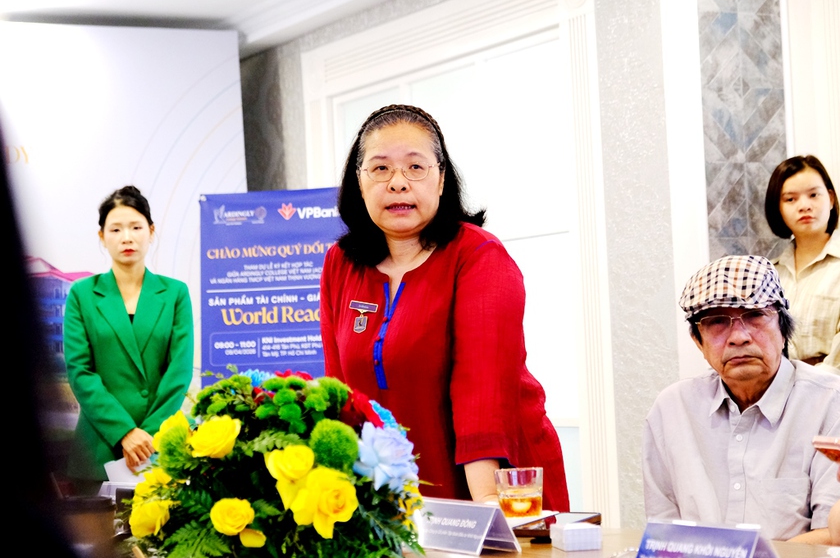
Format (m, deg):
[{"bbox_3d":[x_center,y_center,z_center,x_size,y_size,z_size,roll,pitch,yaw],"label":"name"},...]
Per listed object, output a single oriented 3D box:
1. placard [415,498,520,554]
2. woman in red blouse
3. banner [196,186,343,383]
[{"bbox_3d":[0.066,0.404,3.173,0.077,0.078,0.257,-1,-3,-28],"label":"placard"},{"bbox_3d":[0.085,0.447,3.720,0.520,1.530,0.480,-4,-3,36],"label":"woman in red blouse"},{"bbox_3d":[-0.514,0.458,7.250,0.600,1.600,0.050,-3,-7,11],"label":"banner"}]

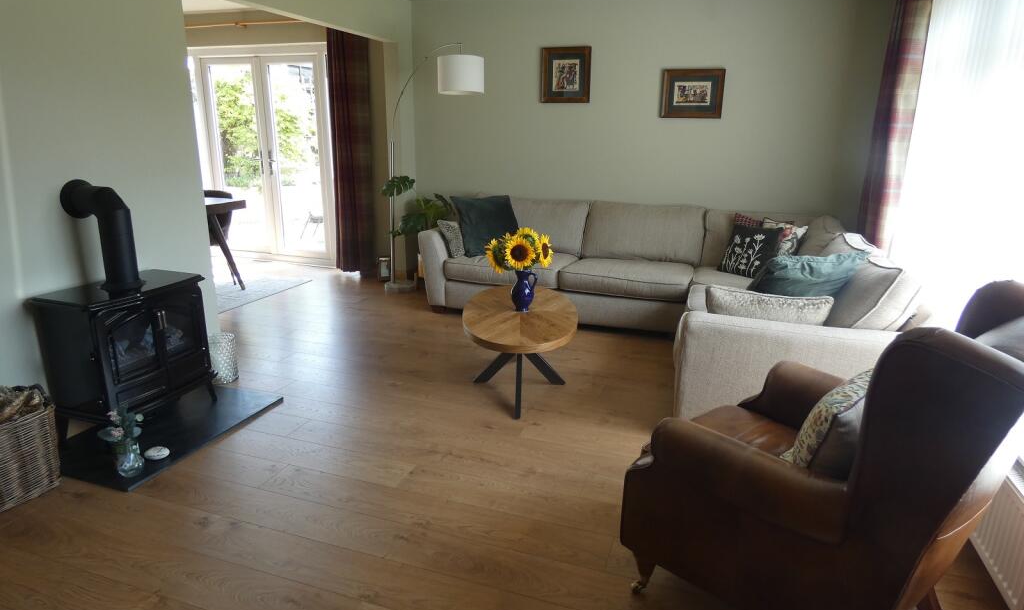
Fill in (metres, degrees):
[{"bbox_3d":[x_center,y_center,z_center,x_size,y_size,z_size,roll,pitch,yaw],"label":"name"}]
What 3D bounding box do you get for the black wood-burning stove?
[{"bbox_3d":[-1.738,0.008,2.662,0.390,1.085,0.585,7,17,18],"label":"black wood-burning stove"}]

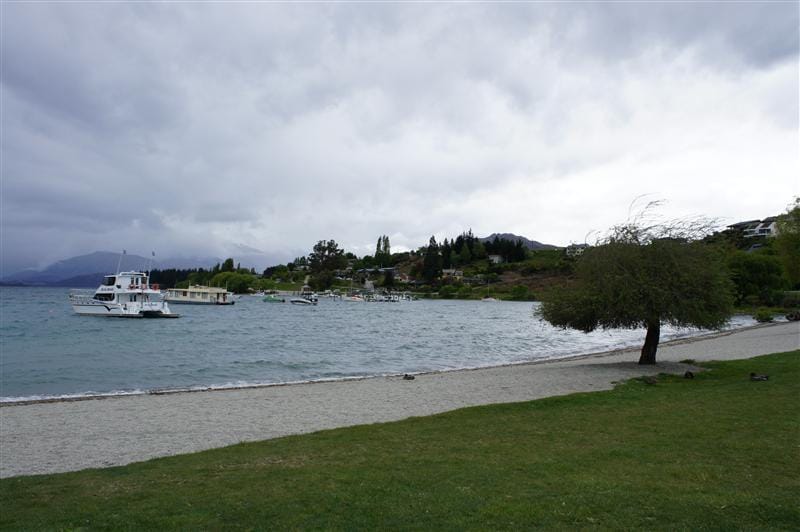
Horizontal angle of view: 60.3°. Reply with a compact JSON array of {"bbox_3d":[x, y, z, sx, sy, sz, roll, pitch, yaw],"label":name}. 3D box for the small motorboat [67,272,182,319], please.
[{"bbox_3d":[-33.320,3.320,82.530,13.500,5.100,6.060,-1,-2,35],"label":"small motorboat"}]

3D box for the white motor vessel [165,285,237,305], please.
[{"bbox_3d":[-41.040,5.940,139.620,14.500,3.600,4.870,0,-2,25],"label":"white motor vessel"}]

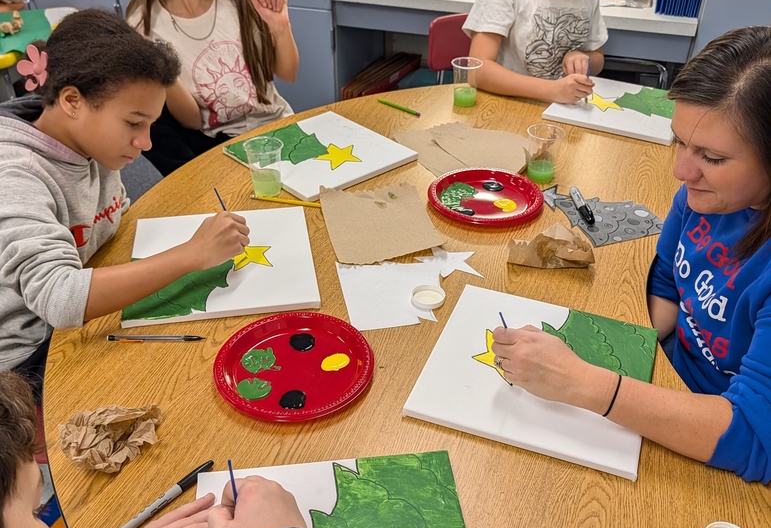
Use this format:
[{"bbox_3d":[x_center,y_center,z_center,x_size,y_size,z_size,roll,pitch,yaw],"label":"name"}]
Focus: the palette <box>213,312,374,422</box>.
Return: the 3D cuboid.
[{"bbox_3d":[-0.130,0.150,1.028,0.228,0.021,0.228,0,35,0],"label":"palette"}]

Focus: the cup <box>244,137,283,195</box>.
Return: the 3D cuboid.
[{"bbox_3d":[-0.243,-0.194,1.447,0.079,0.103,0.079,0,35,0],"label":"cup"}]

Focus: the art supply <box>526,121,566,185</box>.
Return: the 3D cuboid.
[{"bbox_3d":[0.335,-0.232,1.505,0.079,0.103,0.079,0,35,0],"label":"art supply"}]

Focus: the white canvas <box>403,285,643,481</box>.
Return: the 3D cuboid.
[{"bbox_3d":[0.224,0.152,1.035,0.305,0.016,0.305,13,37,17],"label":"white canvas"}]

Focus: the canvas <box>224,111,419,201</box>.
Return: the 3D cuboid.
[{"bbox_3d":[-0.145,-0.249,1.594,0.305,0.016,0.305,-28,44,-34],"label":"canvas"}]

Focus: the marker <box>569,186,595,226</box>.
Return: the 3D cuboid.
[{"bbox_3d":[0.393,-0.117,1.416,0.019,0.019,0.138,-2,35,-3],"label":"marker"}]

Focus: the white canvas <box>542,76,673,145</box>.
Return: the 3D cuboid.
[{"bbox_3d":[0.602,-0.403,1.825,0.305,0.016,0.305,18,39,23],"label":"white canvas"}]

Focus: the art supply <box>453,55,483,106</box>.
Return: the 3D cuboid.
[{"bbox_3d":[0.208,-0.464,1.829,0.080,0.104,0.080,0,35,0],"label":"art supply"}]

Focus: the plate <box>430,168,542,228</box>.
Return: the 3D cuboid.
[{"bbox_3d":[0.200,-0.131,1.432,0.230,0.021,0.230,0,35,0],"label":"plate"}]

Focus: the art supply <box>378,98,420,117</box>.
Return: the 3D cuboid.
[{"bbox_3d":[0.033,-0.402,1.820,0.143,0.010,0.010,27,43,32],"label":"art supply"}]

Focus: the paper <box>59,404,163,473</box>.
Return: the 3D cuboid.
[{"bbox_3d":[-0.348,0.221,0.901,0.130,0.045,0.090,-5,36,-8],"label":"paper"}]

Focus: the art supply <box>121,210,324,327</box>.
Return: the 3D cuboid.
[{"bbox_3d":[-0.285,-0.007,1.250,0.305,0.016,0.305,-6,36,-9],"label":"art supply"}]

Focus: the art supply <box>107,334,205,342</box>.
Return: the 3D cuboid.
[{"bbox_3d":[-0.350,0.114,1.089,0.151,0.009,0.012,0,35,0],"label":"art supply"}]

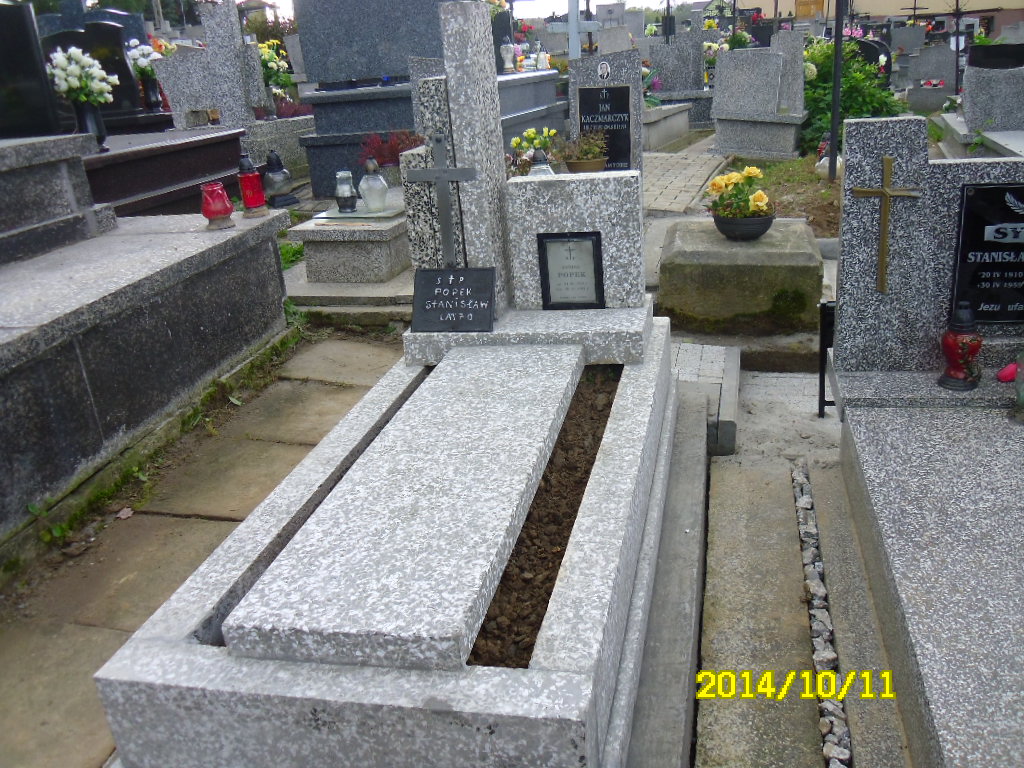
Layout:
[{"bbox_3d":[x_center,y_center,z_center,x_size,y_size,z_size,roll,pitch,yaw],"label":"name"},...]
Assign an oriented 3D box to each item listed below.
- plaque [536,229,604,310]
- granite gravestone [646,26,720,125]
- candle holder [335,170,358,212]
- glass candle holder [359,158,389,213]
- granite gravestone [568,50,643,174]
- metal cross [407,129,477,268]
[{"bbox_3d":[0.205,-0.386,3.168,0.219,0.268,0.025,0,21,13],"label":"plaque"},{"bbox_3d":[1.764,-3.090,9.377,0.740,0.950,0.380,3,22,20],"label":"granite gravestone"},{"bbox_3d":[-0.881,-1.027,4.878,0.120,0.205,0.120,1,22,15],"label":"candle holder"},{"bbox_3d":[-0.752,-1.069,4.932,0.158,0.282,0.158,-8,20,-7],"label":"glass candle holder"},{"bbox_3d":[0.618,-1.741,5.998,0.460,0.790,0.120,3,22,20],"label":"granite gravestone"},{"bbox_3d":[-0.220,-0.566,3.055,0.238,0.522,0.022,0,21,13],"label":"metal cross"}]

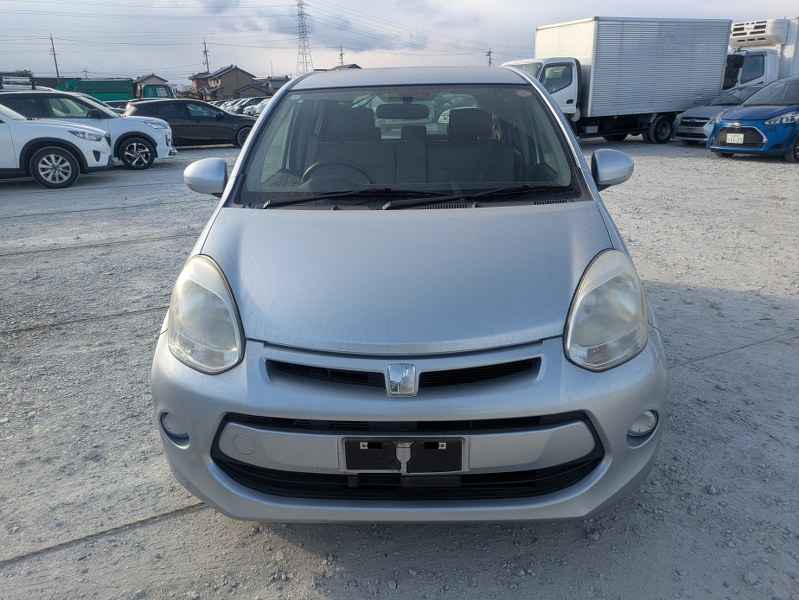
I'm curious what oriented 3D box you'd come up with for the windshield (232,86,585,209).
[{"bbox_3d":[0.035,-0.666,2.405,1.370,0.460,0.800,-1,19,3],"label":"windshield"}]

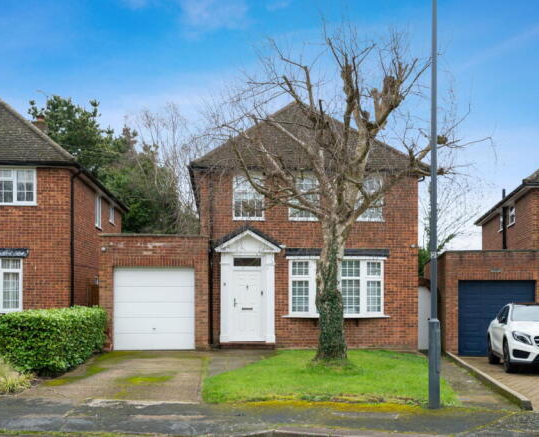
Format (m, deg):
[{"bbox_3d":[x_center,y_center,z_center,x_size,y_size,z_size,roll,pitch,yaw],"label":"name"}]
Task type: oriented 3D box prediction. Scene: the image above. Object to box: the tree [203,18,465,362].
[{"bbox_3d":[1.600,-0.550,14.800,6.000,7.700,5.400,0,-4,0],"label":"tree"}]

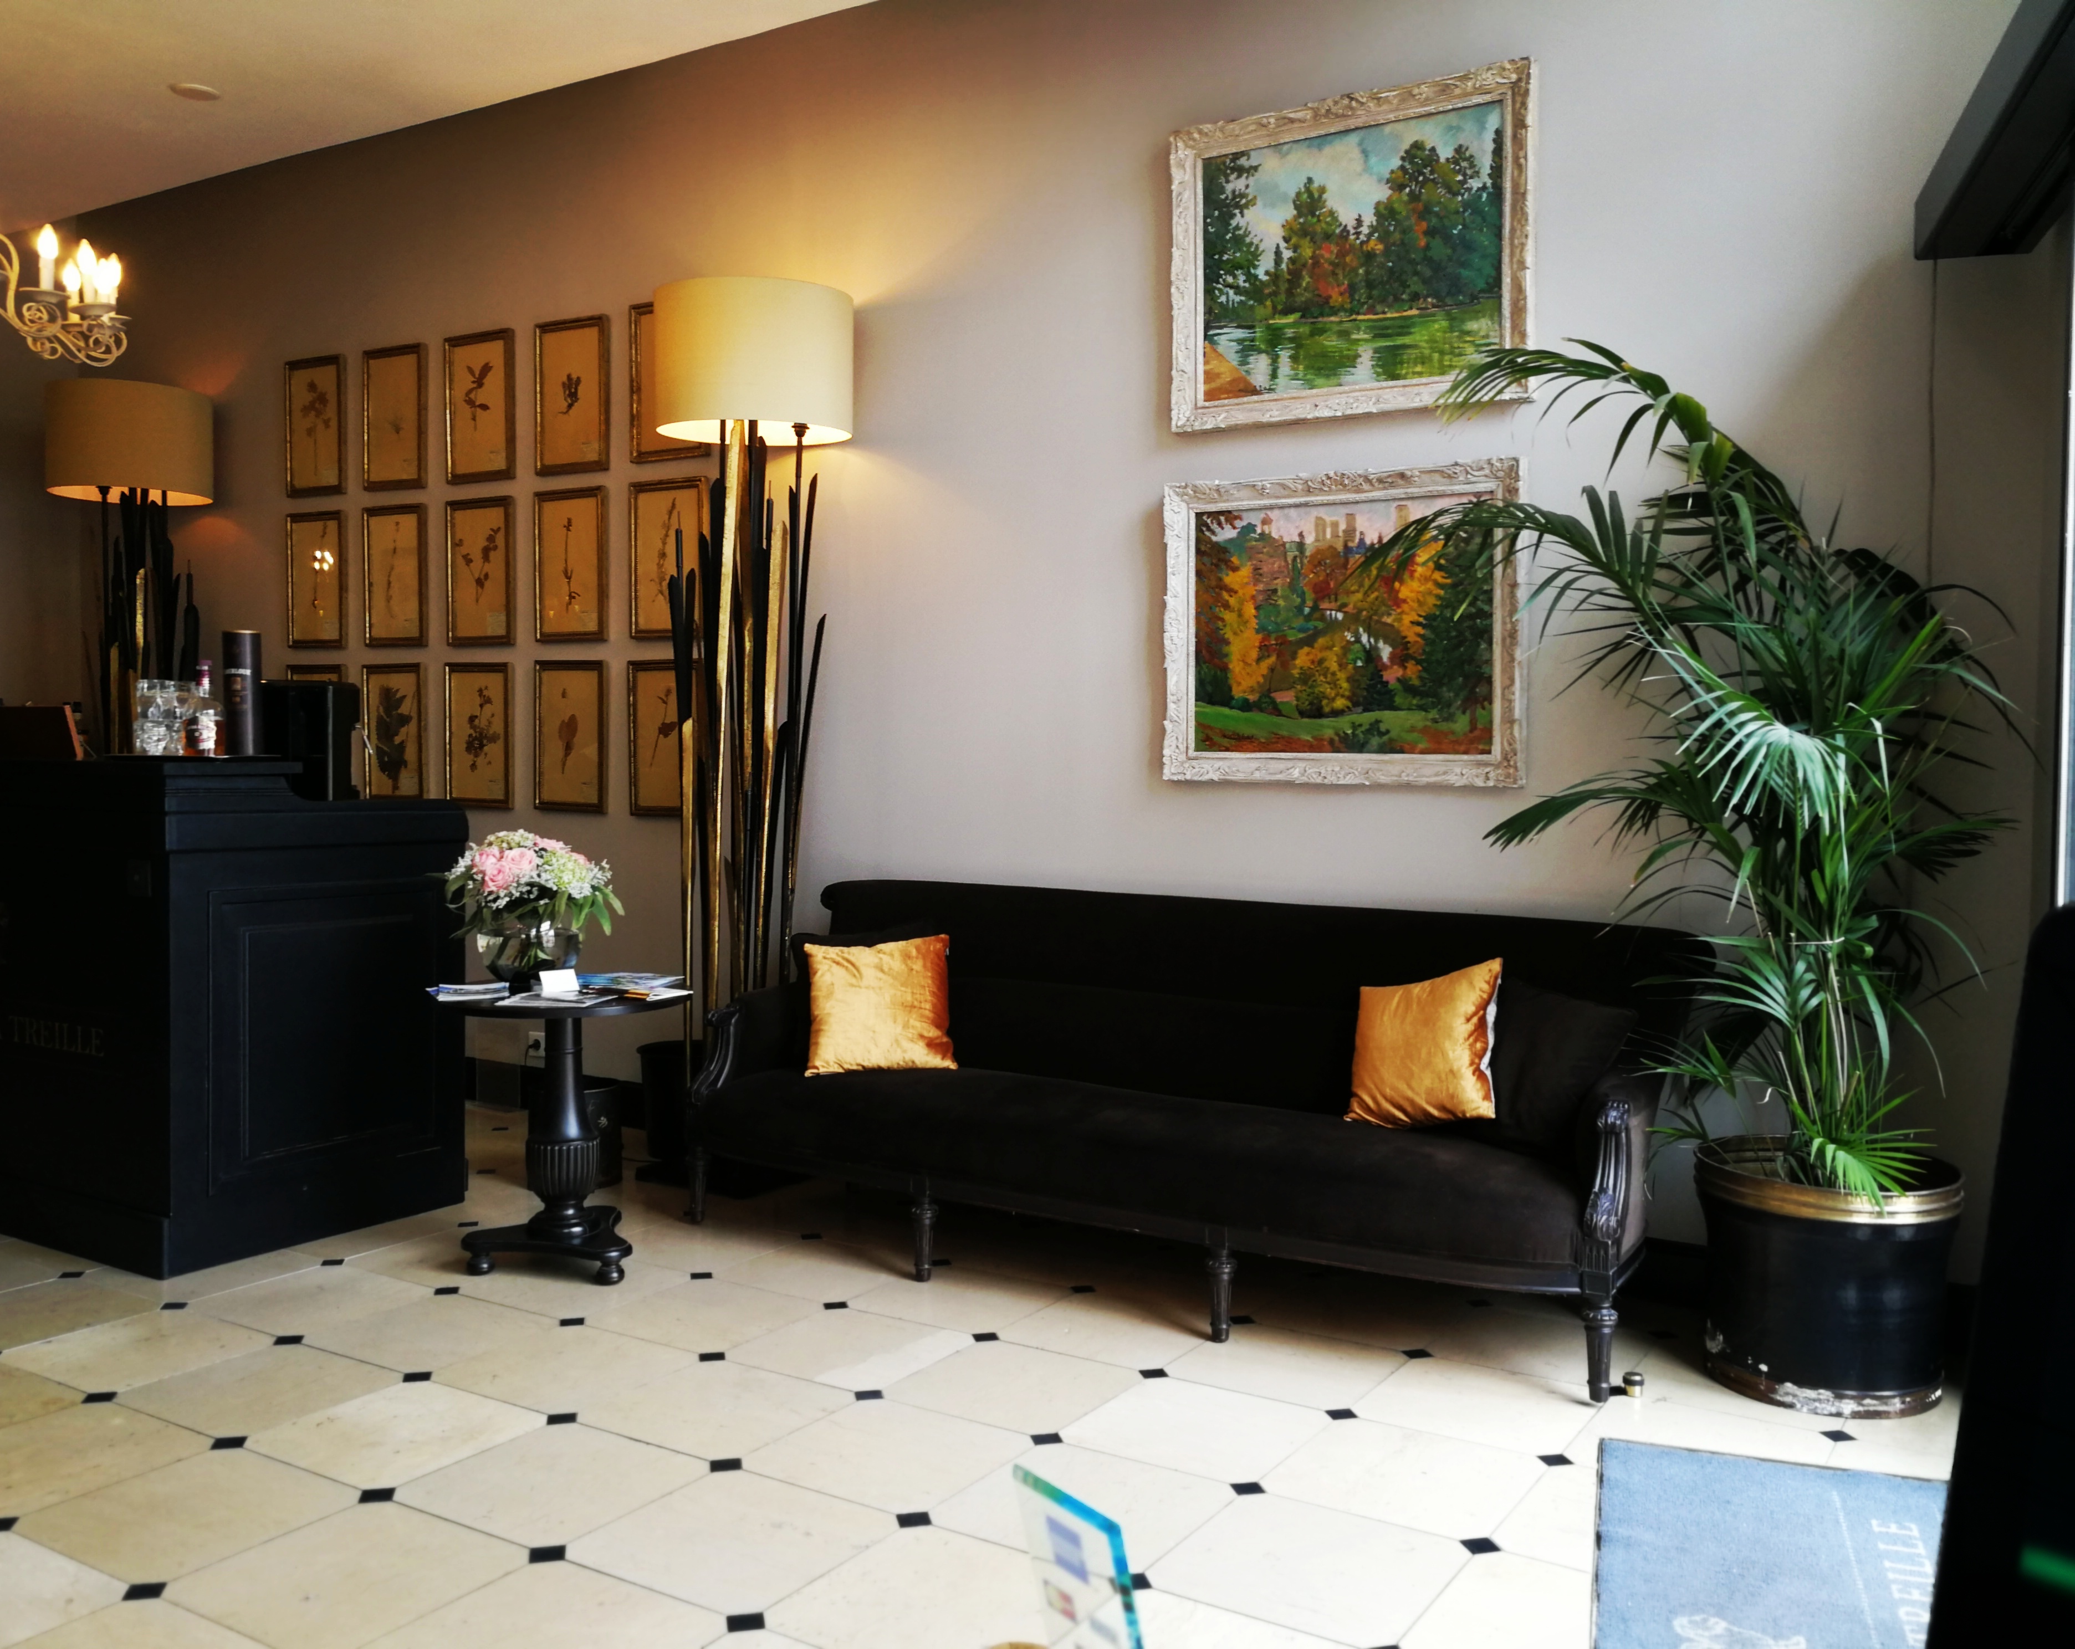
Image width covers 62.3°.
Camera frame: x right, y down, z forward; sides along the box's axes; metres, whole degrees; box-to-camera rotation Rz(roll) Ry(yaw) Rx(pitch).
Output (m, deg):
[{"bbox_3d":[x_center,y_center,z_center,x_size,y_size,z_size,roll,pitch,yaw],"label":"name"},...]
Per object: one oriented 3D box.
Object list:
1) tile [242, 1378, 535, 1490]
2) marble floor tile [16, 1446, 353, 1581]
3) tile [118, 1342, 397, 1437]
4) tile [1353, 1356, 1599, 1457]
[{"bbox_3d":[-1.149,1.097,3.087,0.397,0.015,0.397,1,2,32],"label":"tile"},{"bbox_3d":[-1.359,1.104,2.746,0.397,0.015,0.397,1,2,32],"label":"marble floor tile"},{"bbox_3d":[-1.489,1.084,3.296,0.400,0.010,0.400,2,2,31],"label":"tile"},{"bbox_3d":[0.843,1.110,3.268,0.397,0.015,0.397,1,2,32],"label":"tile"}]

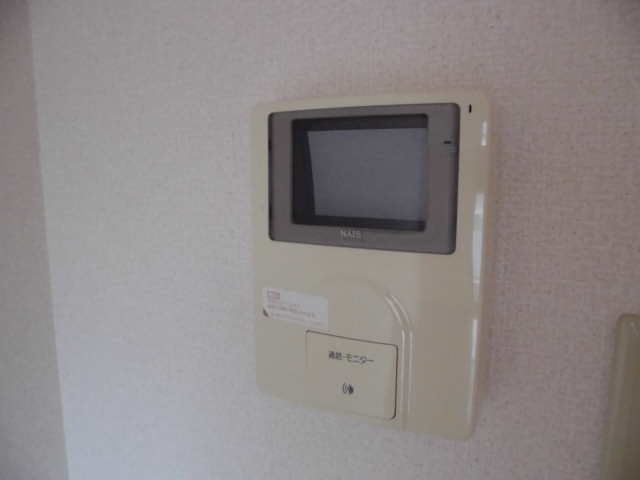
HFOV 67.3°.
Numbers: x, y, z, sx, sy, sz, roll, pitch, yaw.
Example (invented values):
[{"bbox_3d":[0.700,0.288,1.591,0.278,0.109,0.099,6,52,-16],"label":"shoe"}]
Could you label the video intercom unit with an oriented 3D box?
[{"bbox_3d":[0.034,0.014,0.337,0.158,0.214,0.050,4,9,23],"label":"video intercom unit"}]

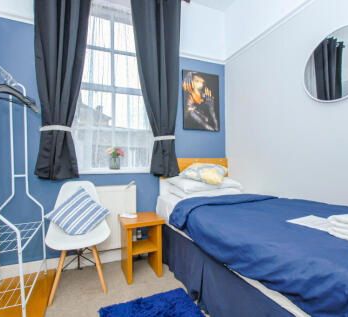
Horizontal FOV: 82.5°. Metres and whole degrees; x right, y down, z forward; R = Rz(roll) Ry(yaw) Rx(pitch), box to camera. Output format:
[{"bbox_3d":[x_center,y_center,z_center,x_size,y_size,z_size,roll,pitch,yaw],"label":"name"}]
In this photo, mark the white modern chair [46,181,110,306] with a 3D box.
[{"bbox_3d":[-0.762,0.618,1.621,0.460,0.825,0.520,0,0,-22],"label":"white modern chair"}]

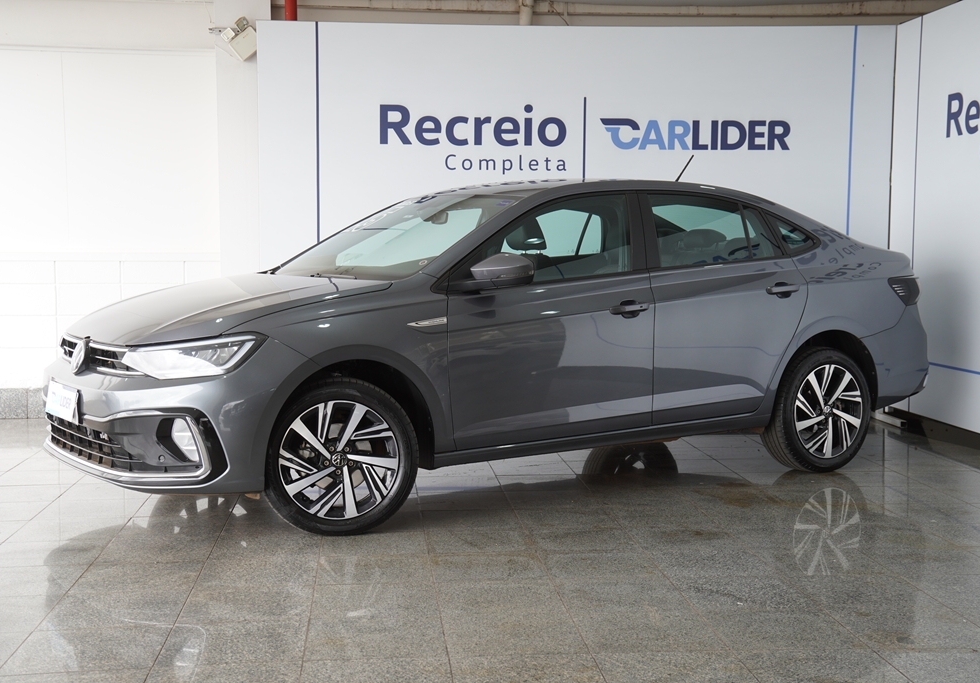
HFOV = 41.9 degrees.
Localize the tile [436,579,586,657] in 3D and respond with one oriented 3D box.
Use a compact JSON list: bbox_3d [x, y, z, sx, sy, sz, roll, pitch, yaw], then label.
[{"bbox_3d":[0.048,0.847,3.963,0.401,0.014,0.828,0,4,-5],"label":"tile"}]

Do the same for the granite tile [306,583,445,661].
[{"bbox_3d":[-0.348,0.851,3.909,0.397,0.014,0.794,0,4,-5],"label":"granite tile"}]

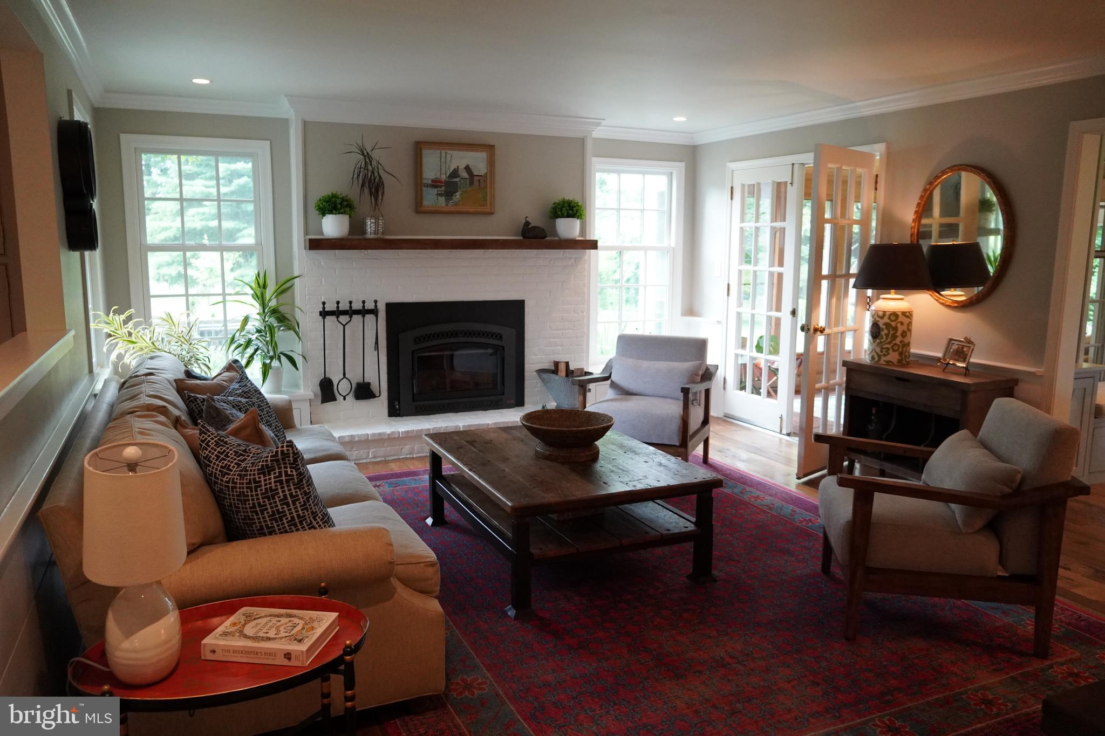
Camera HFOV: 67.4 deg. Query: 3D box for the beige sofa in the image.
[{"bbox_3d":[-1.312,0.507,3.450,1.073,0.903,2.477,-4,10,-24],"label":"beige sofa"}]

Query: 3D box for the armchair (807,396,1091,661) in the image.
[{"bbox_3d":[1.531,0.577,3.341,0.855,0.840,0.720,2,9,11],"label":"armchair"}]

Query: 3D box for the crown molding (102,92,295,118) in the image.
[{"bbox_3d":[-2.383,-1.755,5.535,1.203,0.097,0.090,-4,10,-24],"label":"crown molding"}]

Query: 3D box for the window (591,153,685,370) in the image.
[{"bbox_3d":[0.719,-0.909,7.199,0.940,1.745,0.110,-4,10,-24],"label":"window"}]

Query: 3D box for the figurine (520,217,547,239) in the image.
[{"bbox_3d":[-0.133,-1.054,6.233,0.212,0.160,0.110,-4,10,-24],"label":"figurine"}]

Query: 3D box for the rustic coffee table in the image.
[{"bbox_3d":[0.027,0.648,4.017,0.980,0.465,1.280,-4,10,-24],"label":"rustic coffee table"}]

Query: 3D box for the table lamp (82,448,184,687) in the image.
[{"bbox_3d":[-0.892,0.424,1.774,0.221,0.501,0.221,-4,10,-24],"label":"table lamp"}]

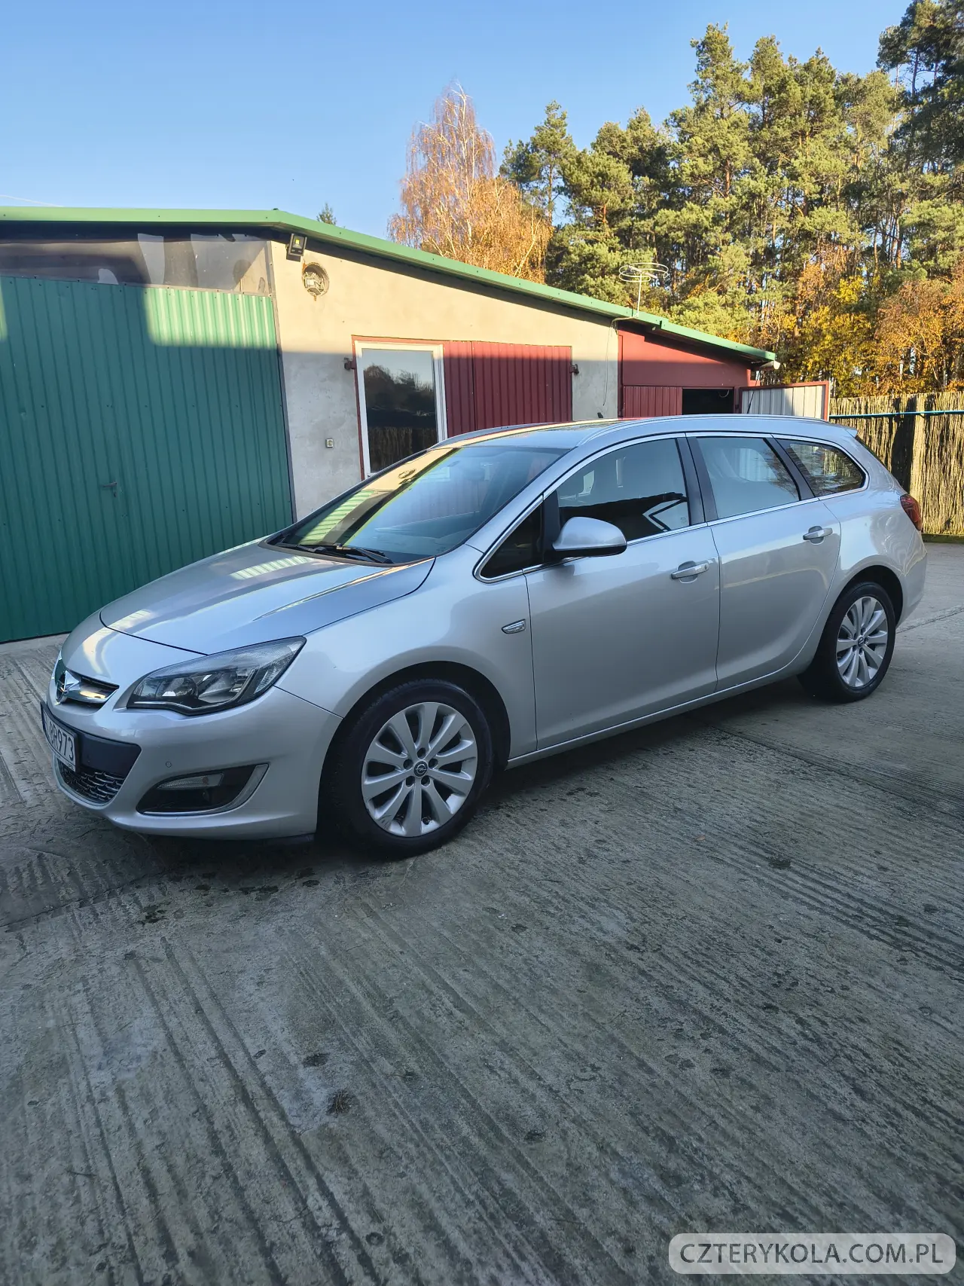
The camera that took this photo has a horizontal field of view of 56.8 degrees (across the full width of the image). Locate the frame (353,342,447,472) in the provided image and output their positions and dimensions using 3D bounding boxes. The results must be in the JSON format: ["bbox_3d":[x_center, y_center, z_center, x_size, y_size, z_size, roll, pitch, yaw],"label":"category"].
[{"bbox_3d":[-0.800,-2.344,9.144,1.070,1.420,0.100,-13,17,-38],"label":"frame"}]

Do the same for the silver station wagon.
[{"bbox_3d":[0.384,-0.351,4.451,4.700,1.500,1.860,-12,16,-35],"label":"silver station wagon"}]

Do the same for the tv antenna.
[{"bbox_3d":[1.937,-4.228,10.644,0.550,0.580,0.520,-2,13,1],"label":"tv antenna"}]

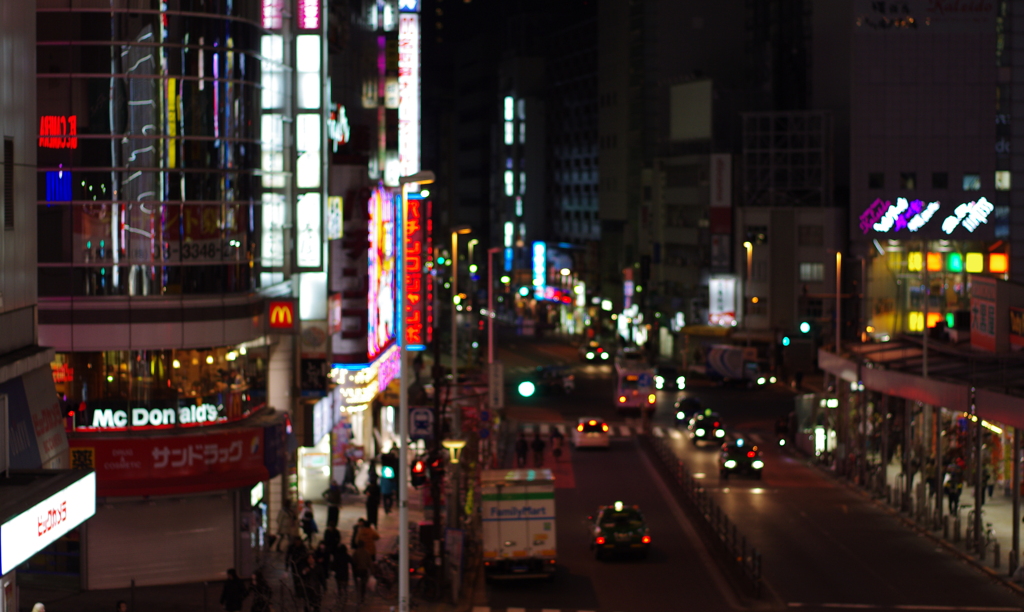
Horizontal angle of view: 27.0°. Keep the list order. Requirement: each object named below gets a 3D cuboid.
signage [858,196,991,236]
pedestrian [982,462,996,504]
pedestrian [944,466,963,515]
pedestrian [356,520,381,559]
[{"bbox_3d":[31.945,-6.931,165.000,10.200,3.100,0.400,0,3,3],"label":"signage"},{"bbox_3d":[18.425,6.868,82.300,0.500,1.600,0.380,0,2,0],"label":"pedestrian"},{"bbox_3d":[15.811,6.607,76.300,0.580,1.730,0.400,0,3,0],"label":"pedestrian"},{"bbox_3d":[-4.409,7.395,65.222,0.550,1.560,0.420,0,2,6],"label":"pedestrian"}]

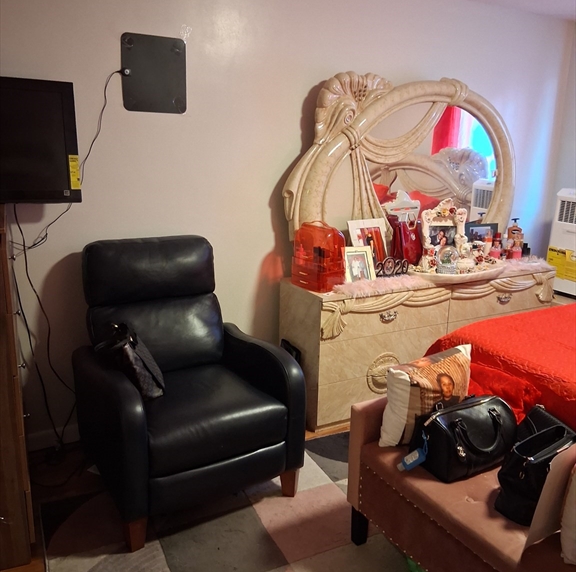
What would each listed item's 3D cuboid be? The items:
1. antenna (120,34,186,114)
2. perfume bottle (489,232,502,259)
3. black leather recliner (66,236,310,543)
[{"bbox_3d":[-0.611,-0.975,2.665,0.299,0.334,0.010,-6,16,-28],"label":"antenna"},{"bbox_3d":[1.357,-0.265,3.771,0.078,0.168,0.066,-6,16,-28],"label":"perfume bottle"},{"bbox_3d":[-0.465,0.359,2.528,0.765,1.045,0.875,-7,17,-30],"label":"black leather recliner"}]

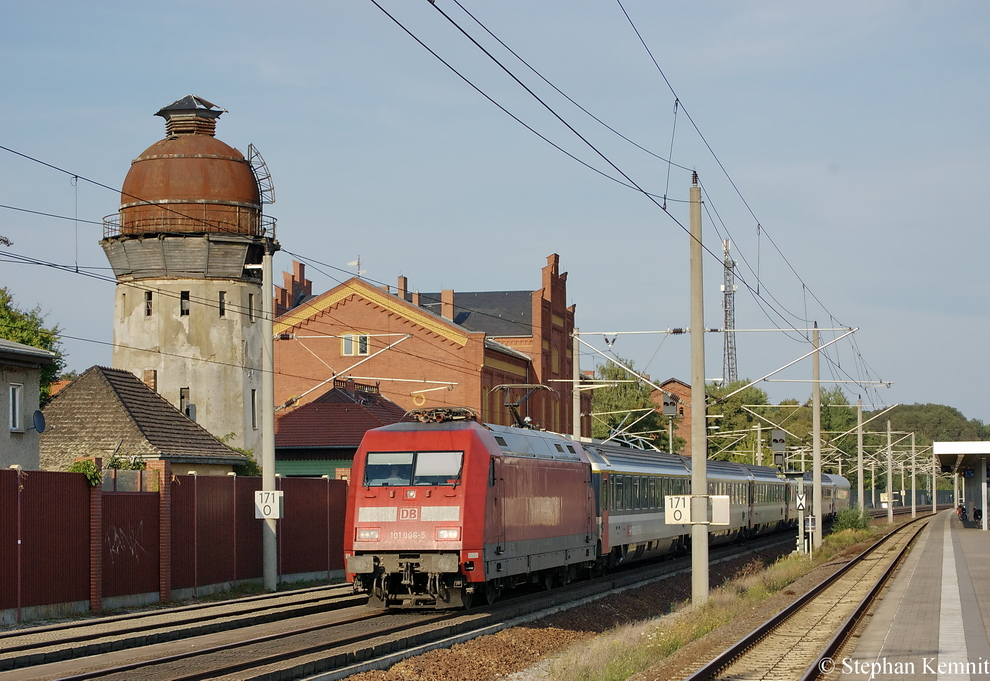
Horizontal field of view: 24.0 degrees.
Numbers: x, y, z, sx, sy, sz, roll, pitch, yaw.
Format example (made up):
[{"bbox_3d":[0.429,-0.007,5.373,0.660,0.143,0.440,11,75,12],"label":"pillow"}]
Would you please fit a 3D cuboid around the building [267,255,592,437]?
[{"bbox_3d":[-4.415,3.637,151.663,17.300,18.311,42.000,-1,-4,11],"label":"building"}]

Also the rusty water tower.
[{"bbox_3d":[-15.223,-0.922,116.315,8.800,22.820,8.800,-1,-4,11],"label":"rusty water tower"}]

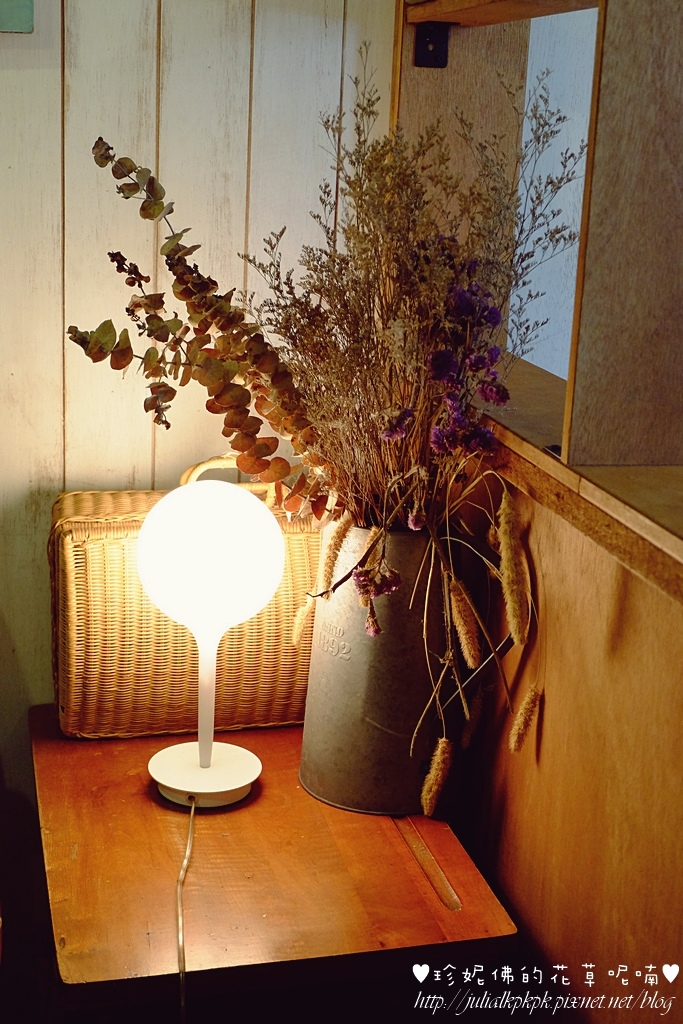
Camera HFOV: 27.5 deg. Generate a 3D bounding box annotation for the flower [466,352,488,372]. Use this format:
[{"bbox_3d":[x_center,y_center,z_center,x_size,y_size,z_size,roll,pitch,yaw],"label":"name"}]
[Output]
[{"bbox_3d":[0.128,-0.141,1.314,0.021,0.019,0.019,3,15,0],"label":"flower"}]

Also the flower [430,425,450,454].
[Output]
[{"bbox_3d":[0.094,-0.069,1.320,0.021,0.028,0.021,4,15,4],"label":"flower"}]

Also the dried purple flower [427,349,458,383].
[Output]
[{"bbox_3d":[0.095,-0.137,1.306,0.030,0.031,0.027,3,15,0],"label":"dried purple flower"}]

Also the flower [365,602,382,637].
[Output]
[{"bbox_3d":[0.030,0.099,1.294,0.017,0.036,0.017,3,15,0],"label":"flower"}]

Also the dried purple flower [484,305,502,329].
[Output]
[{"bbox_3d":[0.145,-0.186,1.330,0.018,0.023,0.018,4,15,6],"label":"dried purple flower"}]

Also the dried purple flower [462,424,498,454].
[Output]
[{"bbox_3d":[0.134,-0.070,1.341,0.033,0.028,0.029,3,15,0],"label":"dried purple flower"}]

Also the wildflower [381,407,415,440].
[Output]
[{"bbox_3d":[0.053,-0.083,1.310,0.032,0.031,0.027,3,15,2],"label":"wildflower"}]

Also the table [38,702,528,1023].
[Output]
[{"bbox_3d":[-0.120,0.629,1.494,0.386,0.700,0.568,-1,15,-15],"label":"table"}]

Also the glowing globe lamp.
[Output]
[{"bbox_3d":[-0.128,0.122,1.348,0.140,0.311,0.140,3,15,0],"label":"glowing globe lamp"}]

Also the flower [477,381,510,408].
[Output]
[{"bbox_3d":[0.144,-0.113,1.320,0.032,0.026,0.026,4,15,6],"label":"flower"}]

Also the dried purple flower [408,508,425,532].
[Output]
[{"bbox_3d":[0.071,0.007,1.312,0.015,0.021,0.015,3,15,0],"label":"dried purple flower"}]

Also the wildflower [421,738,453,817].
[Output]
[{"bbox_3d":[0.091,0.256,1.343,0.018,0.080,0.018,8,13,-1],"label":"wildflower"}]

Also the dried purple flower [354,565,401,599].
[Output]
[{"bbox_3d":[0.033,0.065,1.295,0.046,0.032,0.035,3,15,2],"label":"dried purple flower"}]

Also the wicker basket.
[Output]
[{"bbox_3d":[-0.133,0.080,1.545,0.370,0.293,0.119,-1,15,-15],"label":"wicker basket"}]

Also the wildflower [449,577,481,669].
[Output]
[{"bbox_3d":[0.118,0.106,1.335,0.021,0.092,0.020,-13,11,4],"label":"wildflower"}]

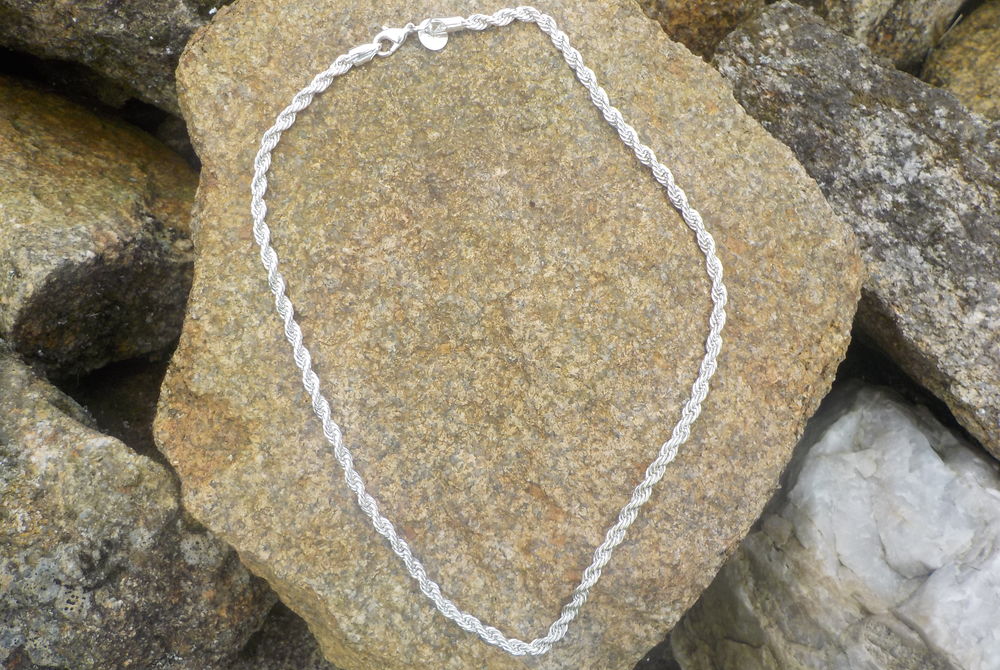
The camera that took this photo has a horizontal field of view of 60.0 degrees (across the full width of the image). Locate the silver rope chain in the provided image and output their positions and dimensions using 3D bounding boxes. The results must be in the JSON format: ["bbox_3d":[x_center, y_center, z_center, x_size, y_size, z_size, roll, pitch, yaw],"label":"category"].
[{"bbox_3d":[0.000,-0.004,0.258,0.138,0.006,0.194,-8,84,-1],"label":"silver rope chain"}]

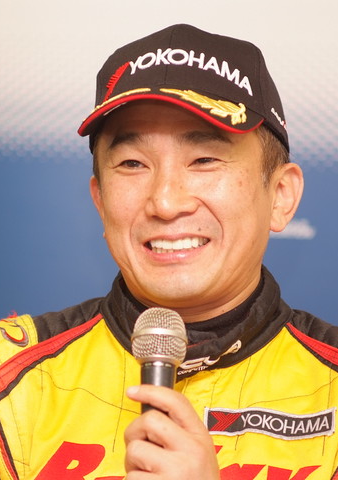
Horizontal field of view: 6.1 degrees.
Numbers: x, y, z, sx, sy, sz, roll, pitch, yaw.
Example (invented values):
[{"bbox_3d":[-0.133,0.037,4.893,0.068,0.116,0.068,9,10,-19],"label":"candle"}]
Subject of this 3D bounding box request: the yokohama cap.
[{"bbox_3d":[0.012,-0.131,2.790,0.178,0.122,0.258,-1,-6,13],"label":"yokohama cap"}]

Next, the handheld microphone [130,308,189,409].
[{"bbox_3d":[-0.011,0.159,2.680,0.049,0.210,0.049,2,-15,0],"label":"handheld microphone"}]

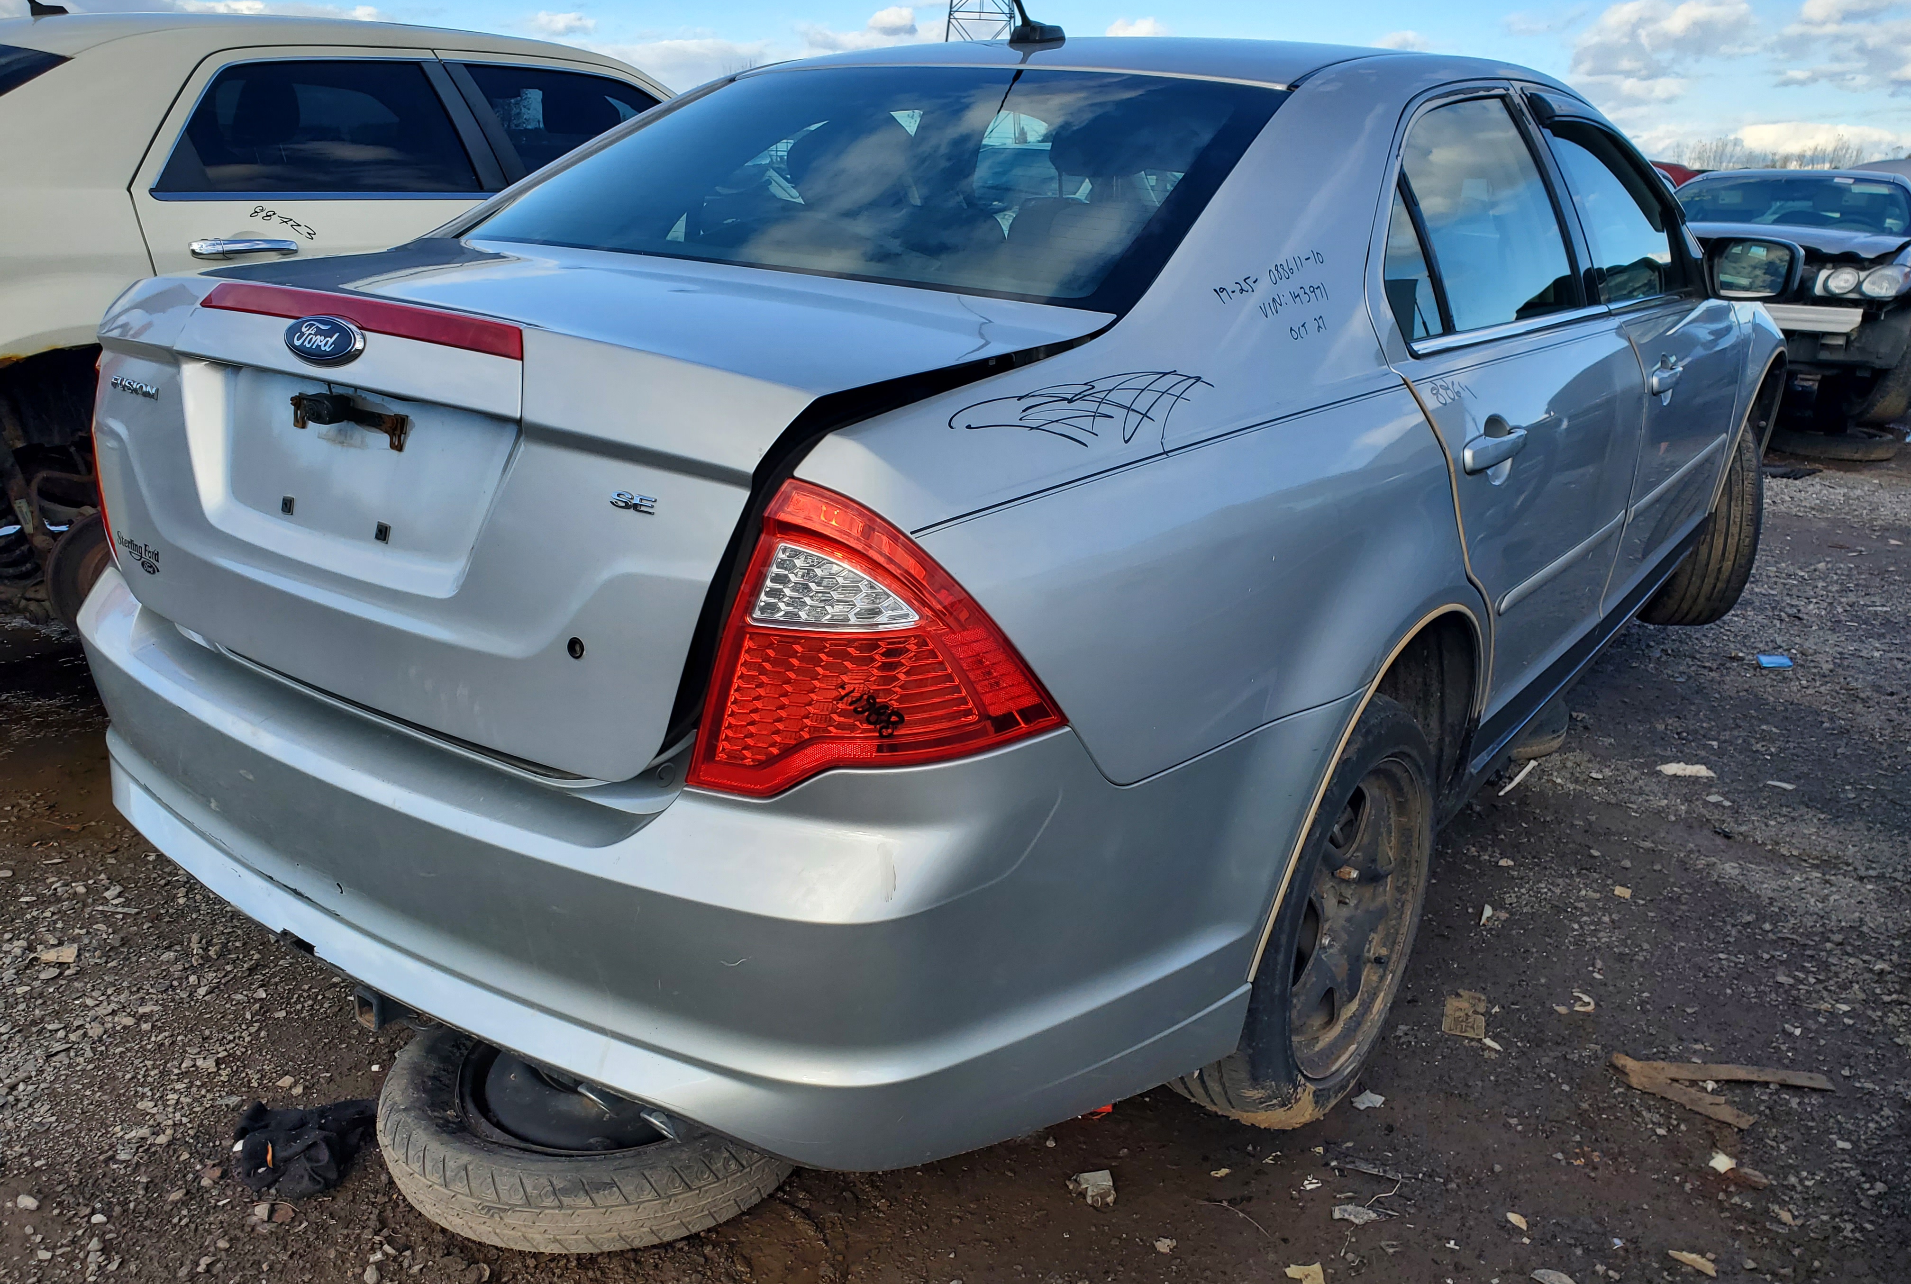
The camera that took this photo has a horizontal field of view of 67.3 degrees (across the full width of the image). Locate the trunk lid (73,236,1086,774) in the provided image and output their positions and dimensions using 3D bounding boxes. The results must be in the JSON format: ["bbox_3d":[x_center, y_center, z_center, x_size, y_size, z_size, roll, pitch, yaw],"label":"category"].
[{"bbox_3d":[-0.492,-0.228,1.793,1.200,0.455,0.665,15,23,33],"label":"trunk lid"}]

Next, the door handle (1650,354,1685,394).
[{"bbox_3d":[1.380,-0.511,2.799,0.050,0.048,0.235,15,23,33],"label":"door handle"}]

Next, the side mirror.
[{"bbox_3d":[1.827,-0.850,3.269,0.210,0.150,0.130,15,23,33],"label":"side mirror"}]

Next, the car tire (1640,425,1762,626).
[{"bbox_3d":[2.072,-0.368,4.137,0.225,0.655,0.655,4,20,5],"label":"car tire"}]

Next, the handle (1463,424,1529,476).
[{"bbox_3d":[0.711,-0.263,1.902,0.050,0.048,0.235,15,23,33],"label":"handle"}]

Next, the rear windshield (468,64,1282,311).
[{"bbox_3d":[-0.138,-0.714,2.120,1.170,0.120,0.630,15,49,33],"label":"rear windshield"}]

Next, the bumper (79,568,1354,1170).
[{"bbox_3d":[-0.513,0.144,1.911,1.800,0.410,0.880,15,23,33],"label":"bumper"}]

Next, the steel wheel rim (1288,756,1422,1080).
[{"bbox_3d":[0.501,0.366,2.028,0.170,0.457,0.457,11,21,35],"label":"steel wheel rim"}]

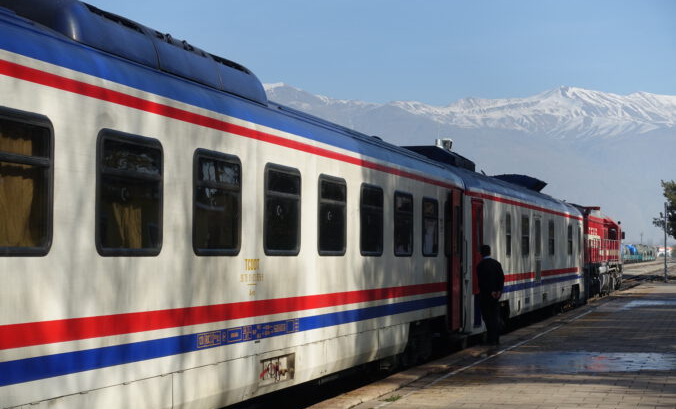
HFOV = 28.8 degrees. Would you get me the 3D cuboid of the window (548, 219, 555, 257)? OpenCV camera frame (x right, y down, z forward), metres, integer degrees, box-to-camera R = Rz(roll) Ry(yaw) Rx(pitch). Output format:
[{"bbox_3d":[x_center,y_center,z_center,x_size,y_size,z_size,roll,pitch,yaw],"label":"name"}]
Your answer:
[{"bbox_3d":[6.137,0.961,37.811,0.080,1.010,1.270,-1,-2,16],"label":"window"}]

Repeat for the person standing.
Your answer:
[{"bbox_3d":[2.671,1.580,22.950,0.540,1.740,0.380,2,-3,-42],"label":"person standing"}]

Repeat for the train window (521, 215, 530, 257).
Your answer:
[{"bbox_3d":[4.626,0.796,32.498,0.080,1.020,1.300,-1,-2,16],"label":"train window"}]

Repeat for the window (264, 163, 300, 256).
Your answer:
[{"bbox_3d":[-0.608,0.069,14.103,0.080,0.975,1.270,-1,-2,16],"label":"window"}]

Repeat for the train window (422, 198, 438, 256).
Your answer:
[{"bbox_3d":[1.495,0.374,21.494,0.080,0.975,1.270,-1,-2,16],"label":"train window"}]

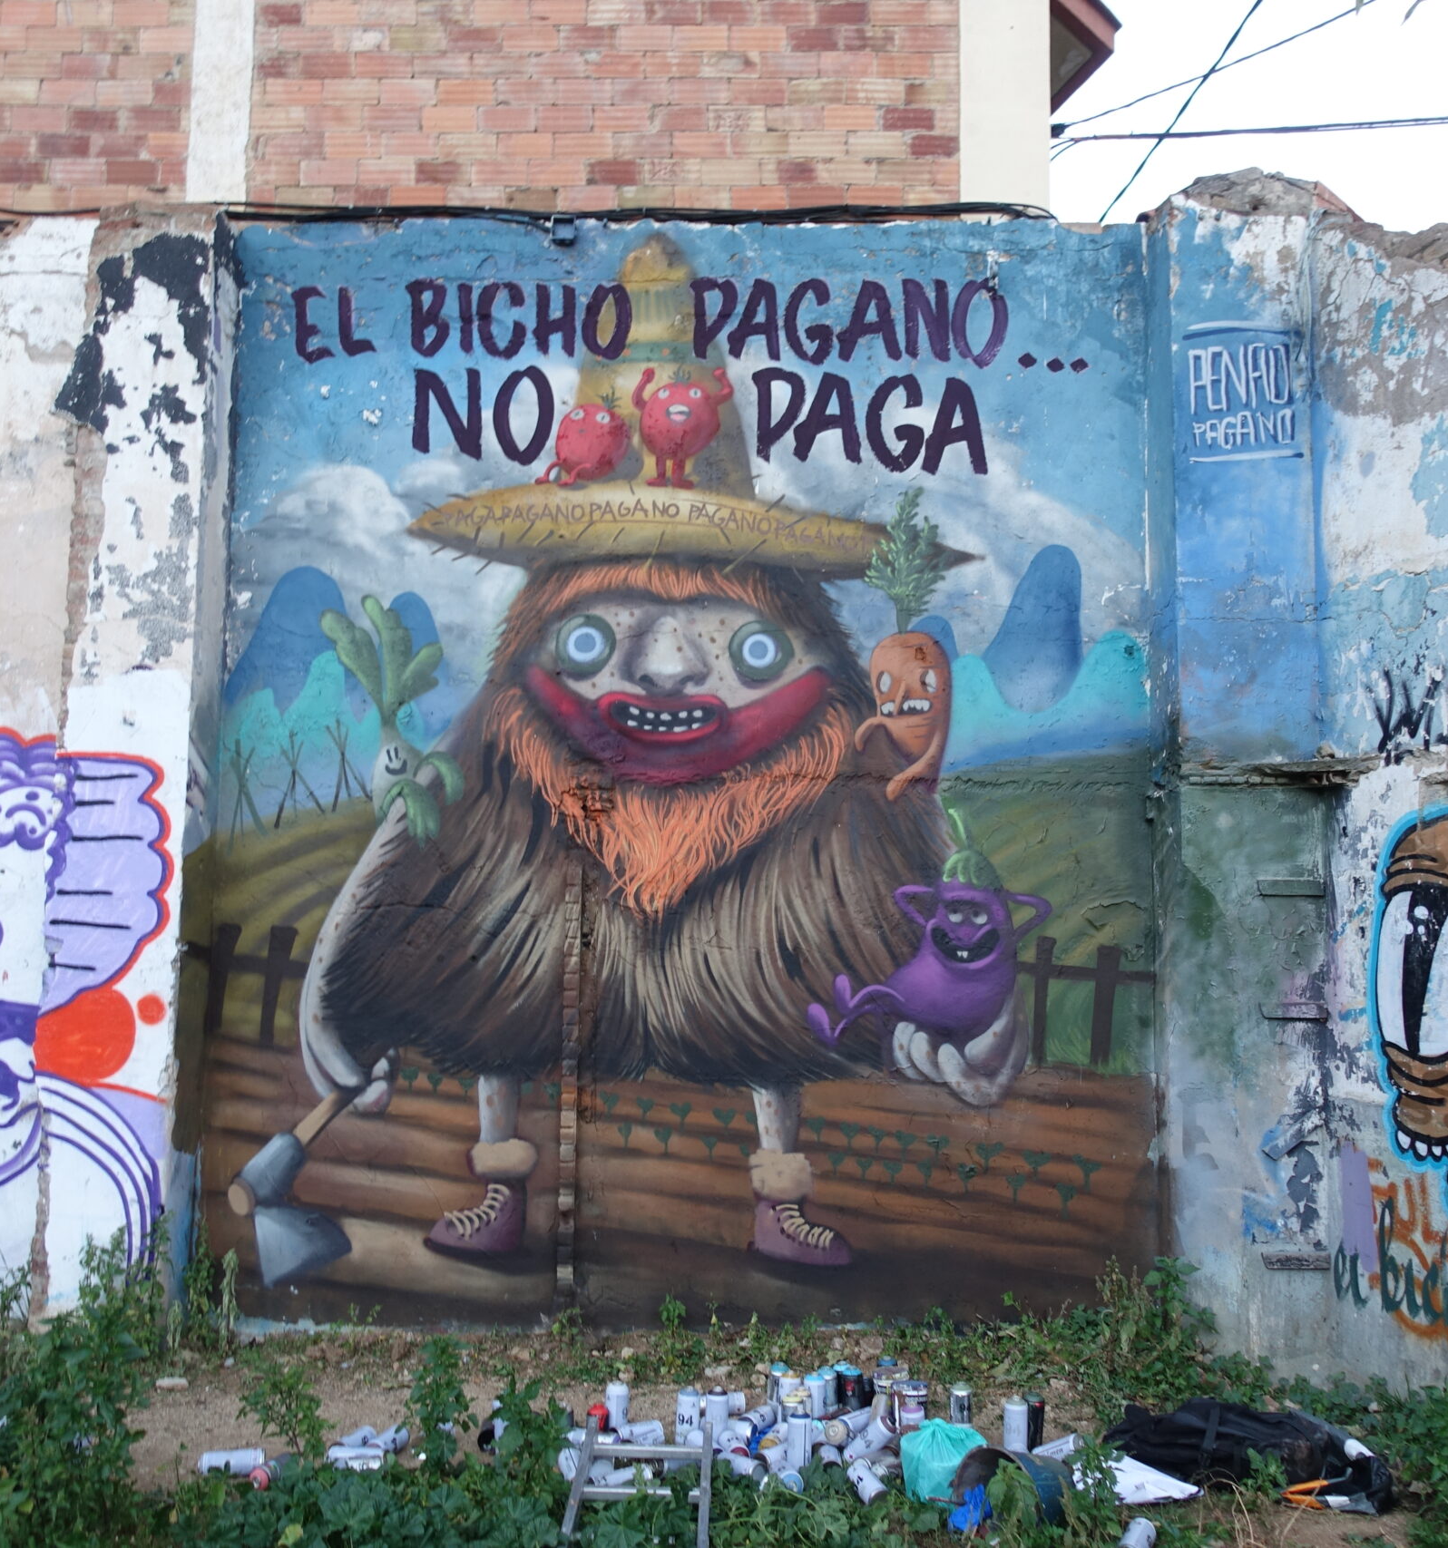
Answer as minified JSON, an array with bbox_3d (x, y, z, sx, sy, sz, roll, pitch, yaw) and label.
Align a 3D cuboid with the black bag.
[{"bbox_3d":[1.485,1.904,4.410,0.770,0.170,0.410,-1,-6,20],"label":"black bag"}]

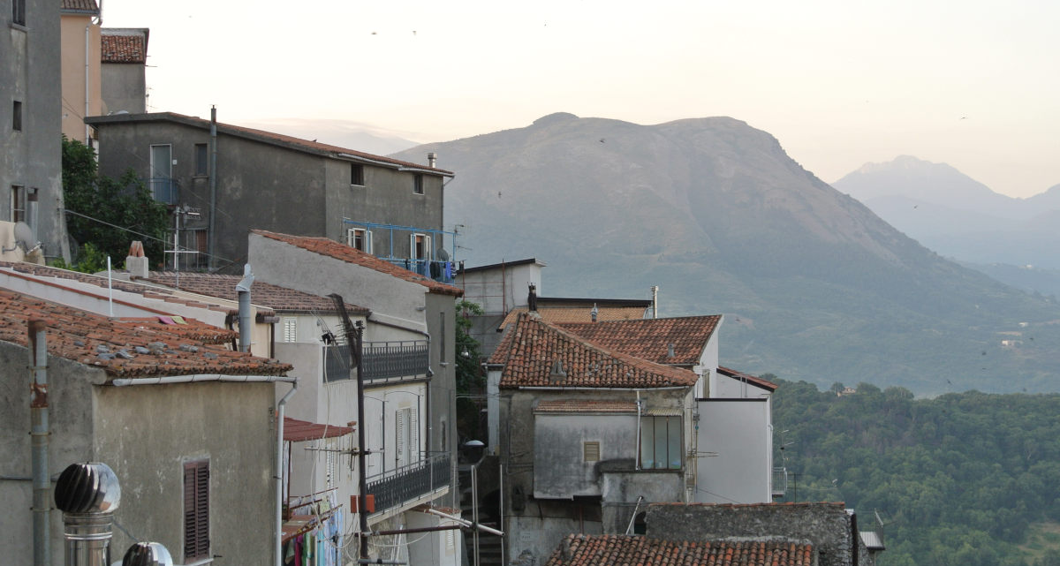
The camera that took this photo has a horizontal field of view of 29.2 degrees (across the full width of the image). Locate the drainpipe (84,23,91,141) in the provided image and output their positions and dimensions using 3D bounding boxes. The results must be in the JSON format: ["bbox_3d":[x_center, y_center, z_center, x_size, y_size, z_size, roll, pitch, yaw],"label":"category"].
[{"bbox_3d":[-18.078,-8.147,83.000,0.120,5.300,0.120,0,-1,-6],"label":"drainpipe"}]

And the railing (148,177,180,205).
[{"bbox_3d":[-13.196,-3.248,72.600,1.300,1.120,0.900,0,-1,3],"label":"railing"}]

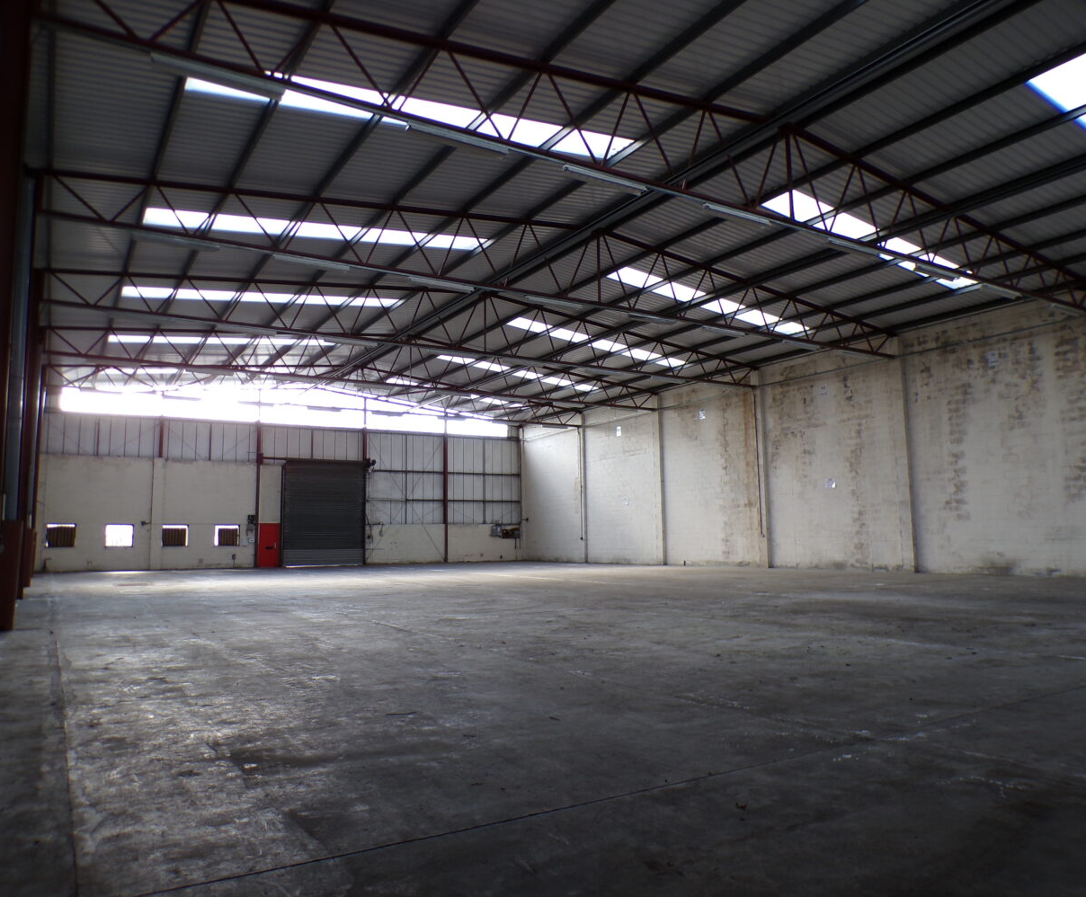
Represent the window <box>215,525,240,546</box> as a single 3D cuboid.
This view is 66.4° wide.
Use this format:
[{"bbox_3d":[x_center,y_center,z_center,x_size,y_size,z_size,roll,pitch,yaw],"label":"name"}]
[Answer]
[{"bbox_3d":[-14.810,4.093,38.873,1.143,1.007,0.120,3,-7,-31],"label":"window"}]

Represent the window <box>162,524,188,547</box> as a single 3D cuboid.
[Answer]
[{"bbox_3d":[-16.750,3.981,37.723,1.122,0.995,0.120,3,-7,-31],"label":"window"}]

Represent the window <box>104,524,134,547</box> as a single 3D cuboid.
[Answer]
[{"bbox_3d":[-18.691,3.864,36.574,1.151,1.003,0.120,3,-7,-31],"label":"window"}]

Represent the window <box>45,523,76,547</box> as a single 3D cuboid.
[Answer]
[{"bbox_3d":[-20.616,3.745,35.434,1.151,0.982,0.120,3,-7,-31],"label":"window"}]

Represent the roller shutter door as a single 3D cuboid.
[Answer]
[{"bbox_3d":[-10.827,3.213,41.236,4.262,5.232,0.300,3,-7,-31],"label":"roller shutter door"}]

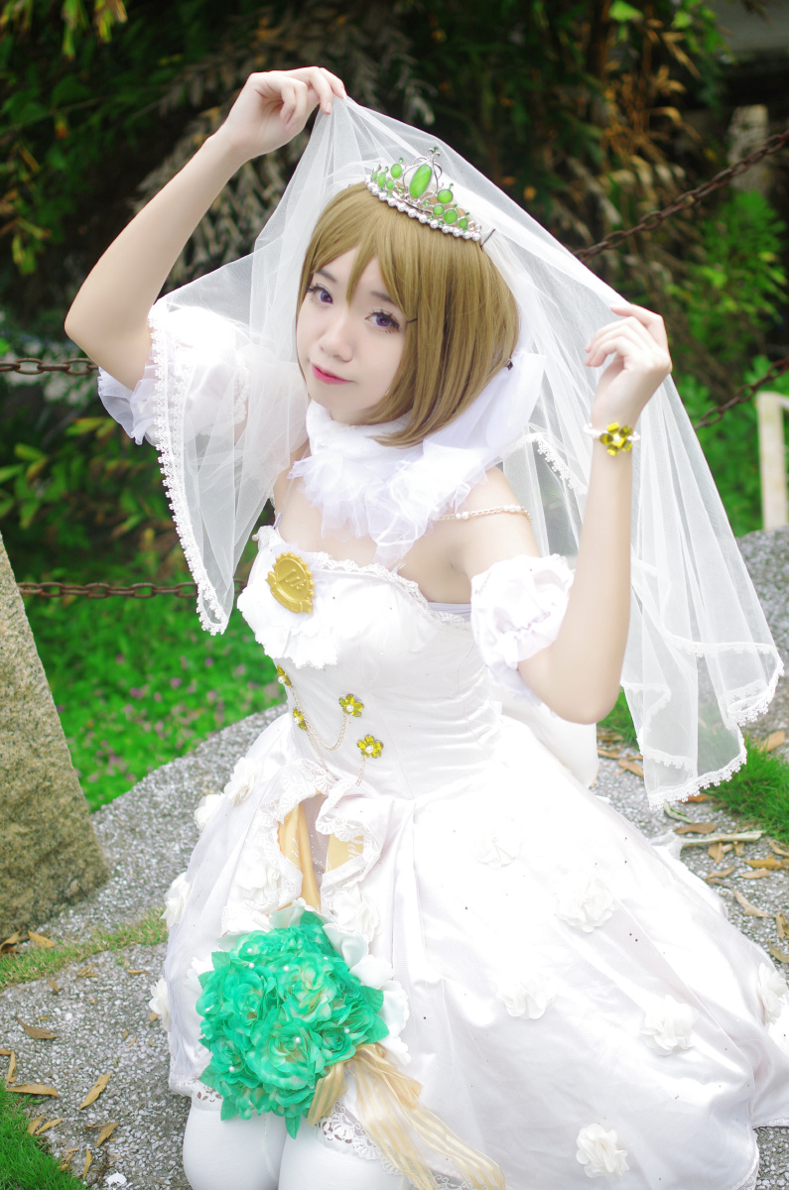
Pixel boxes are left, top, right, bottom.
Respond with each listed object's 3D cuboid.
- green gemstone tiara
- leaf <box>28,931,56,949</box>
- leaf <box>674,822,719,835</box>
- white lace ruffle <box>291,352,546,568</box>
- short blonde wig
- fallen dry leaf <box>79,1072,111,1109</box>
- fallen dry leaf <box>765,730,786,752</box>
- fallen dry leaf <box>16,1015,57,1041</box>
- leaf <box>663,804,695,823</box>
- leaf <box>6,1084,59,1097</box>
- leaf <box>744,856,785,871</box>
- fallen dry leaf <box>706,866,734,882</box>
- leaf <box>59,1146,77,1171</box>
[{"bbox_3d":[0.028,-0.364,1.570,0.122,0.055,0.045,31,24,15],"label":"green gemstone tiara"},{"bbox_3d":[-0.443,0.434,2.157,0.047,0.012,0.020,12,27,34],"label":"leaf"},{"bbox_3d":[0.408,0.316,2.313,0.058,0.012,0.020,-6,22,-5],"label":"leaf"},{"bbox_3d":[0.020,-0.127,1.650,0.210,0.170,0.200,-2,27,1],"label":"white lace ruffle"},{"bbox_3d":[0.016,-0.282,1.720,0.200,0.260,0.230,22,18,33],"label":"short blonde wig"},{"bbox_3d":[-0.326,0.541,1.876,0.018,0.010,0.063,5,24,21],"label":"fallen dry leaf"},{"bbox_3d":[0.490,0.188,2.205,0.018,0.012,0.057,14,34,36],"label":"fallen dry leaf"},{"bbox_3d":[-0.392,0.471,1.857,0.066,0.012,0.015,13,33,34],"label":"fallen dry leaf"},{"bbox_3d":[0.341,0.267,2.083,0.012,0.012,0.054,-21,30,-25],"label":"leaf"},{"bbox_3d":[-0.371,0.511,1.772,0.061,0.012,0.013,1,28,15],"label":"leaf"},{"bbox_3d":[0.479,0.349,2.221,0.049,0.012,0.020,6,24,23],"label":"leaf"},{"bbox_3d":[0.376,0.321,1.968,0.040,0.010,0.012,-18,28,-20],"label":"fallen dry leaf"},{"bbox_3d":[-0.336,0.582,1.772,0.018,0.014,0.032,6,24,22],"label":"leaf"}]

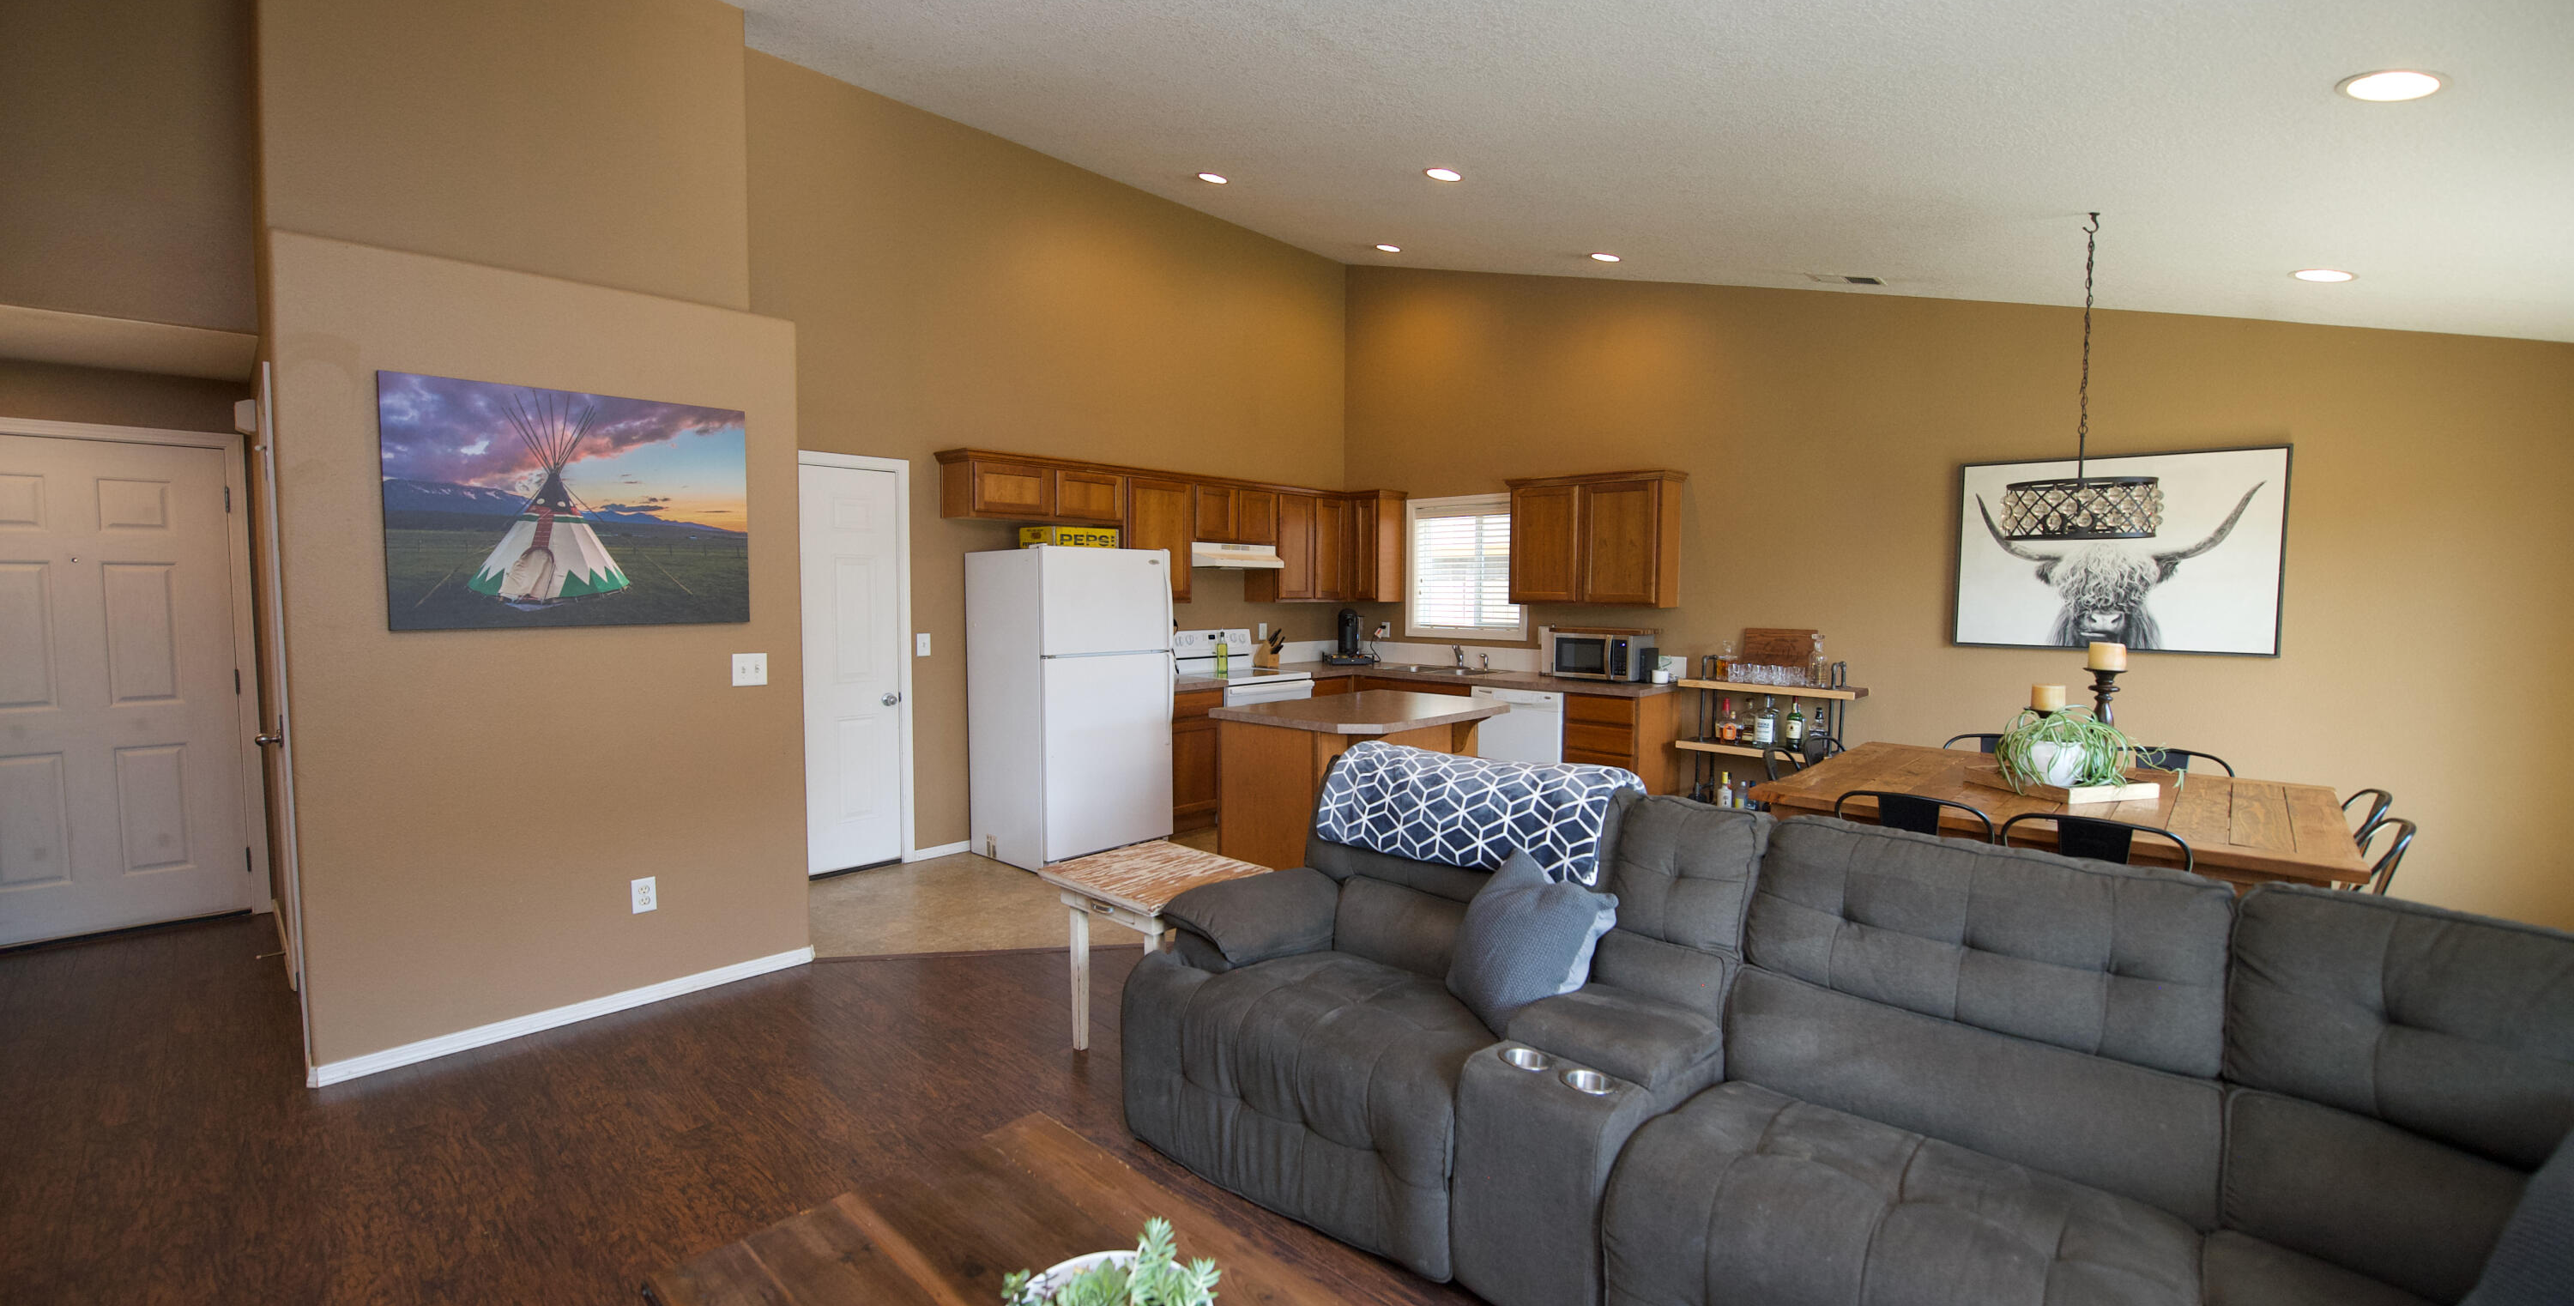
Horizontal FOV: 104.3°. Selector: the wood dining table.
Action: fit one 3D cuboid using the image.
[{"bbox_3d":[2.686,0.861,3.556,1.490,0.768,1.530,4,5,44],"label":"wood dining table"}]

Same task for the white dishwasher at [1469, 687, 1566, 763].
[{"bbox_3d":[1.549,0.648,6.116,0.620,0.860,0.610,-3,5,-44],"label":"white dishwasher"}]

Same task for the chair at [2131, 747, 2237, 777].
[{"bbox_3d":[3.332,0.809,3.865,0.460,0.840,0.440,-3,5,-44],"label":"chair"}]

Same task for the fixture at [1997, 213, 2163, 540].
[{"bbox_3d":[2.662,-0.920,3.344,0.432,1.060,0.432,4,5,44],"label":"fixture"}]

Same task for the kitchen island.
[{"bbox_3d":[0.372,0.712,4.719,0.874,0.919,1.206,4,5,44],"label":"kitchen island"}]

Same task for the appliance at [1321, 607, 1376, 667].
[{"bbox_3d":[0.469,-0.121,7.470,0.322,0.402,0.342,0,4,-1],"label":"appliance"}]

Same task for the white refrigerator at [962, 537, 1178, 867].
[{"bbox_3d":[-1.196,0.271,5.549,0.769,1.678,0.789,4,5,44],"label":"white refrigerator"}]

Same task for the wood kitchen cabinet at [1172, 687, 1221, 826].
[{"bbox_3d":[-0.750,0.638,6.082,0.430,0.870,0.610,-3,5,-44],"label":"wood kitchen cabinet"}]

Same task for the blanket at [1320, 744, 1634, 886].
[{"bbox_3d":[0.520,0.432,2.826,0.900,0.290,0.320,3,5,40],"label":"blanket"}]

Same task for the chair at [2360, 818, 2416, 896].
[{"bbox_3d":[2.941,0.872,2.972,0.502,0.844,0.442,4,5,44],"label":"chair"}]

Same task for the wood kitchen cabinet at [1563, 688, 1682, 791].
[{"bbox_3d":[1.980,0.663,5.924,0.457,0.879,0.613,4,5,44],"label":"wood kitchen cabinet"}]

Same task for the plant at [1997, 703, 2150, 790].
[{"bbox_3d":[2.801,0.335,3.566,0.412,0.281,0.382,4,5,44],"label":"plant"}]

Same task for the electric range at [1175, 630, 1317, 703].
[{"bbox_3d":[-0.301,0.458,6.554,0.683,1.186,0.762,4,5,44],"label":"electric range"}]

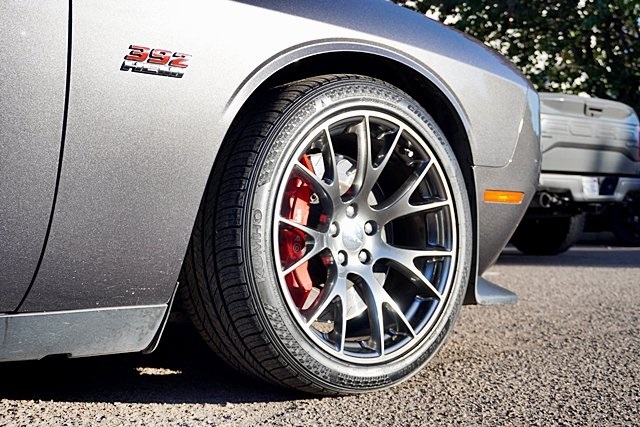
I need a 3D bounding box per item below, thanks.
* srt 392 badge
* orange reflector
[{"bbox_3d":[-0.285,-0.265,1.335,0.132,0.048,0.009,1,-11,-36],"label":"srt 392 badge"},{"bbox_3d":[0.449,-0.039,1.860,0.158,0.029,0.015,2,-1,-40],"label":"orange reflector"}]

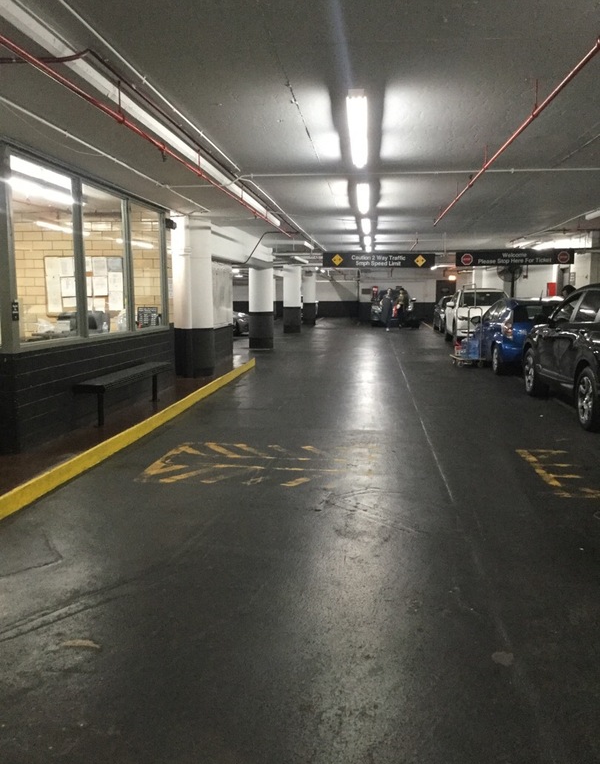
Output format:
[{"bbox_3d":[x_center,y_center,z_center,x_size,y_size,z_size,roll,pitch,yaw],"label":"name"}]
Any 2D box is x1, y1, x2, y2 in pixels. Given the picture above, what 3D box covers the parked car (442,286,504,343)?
[{"bbox_3d":[5.420,-1.937,21.100,1.860,1.650,4.550,1,7,6],"label":"parked car"}]

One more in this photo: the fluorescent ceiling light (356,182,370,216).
[{"bbox_3d":[0.830,-2.370,9.200,0.125,0.075,2.440,1,7,6],"label":"fluorescent ceiling light"}]

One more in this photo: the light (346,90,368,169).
[{"bbox_3d":[0.472,-1.930,5.600,0.125,0.075,2.440,1,7,6],"label":"light"}]

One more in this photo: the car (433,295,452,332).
[{"bbox_3d":[6.340,-2.709,28.200,1.820,1.460,4.600,1,7,6],"label":"car"}]

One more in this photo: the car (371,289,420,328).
[{"bbox_3d":[4.380,-3.369,32.700,1.860,1.680,4.500,1,7,9],"label":"car"}]

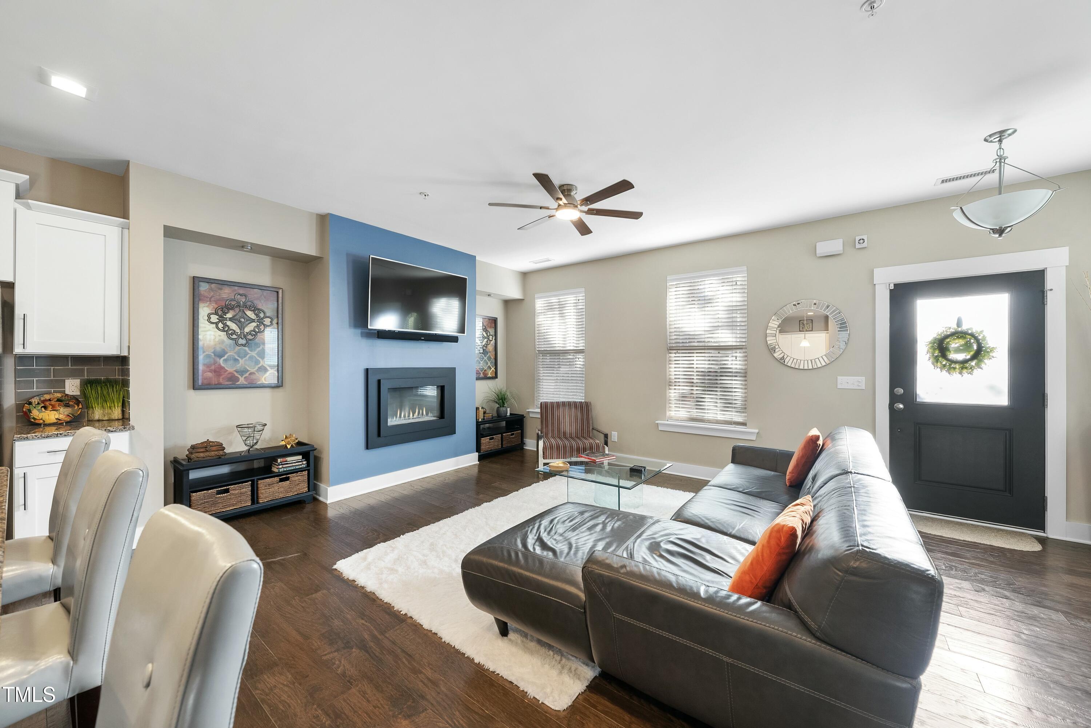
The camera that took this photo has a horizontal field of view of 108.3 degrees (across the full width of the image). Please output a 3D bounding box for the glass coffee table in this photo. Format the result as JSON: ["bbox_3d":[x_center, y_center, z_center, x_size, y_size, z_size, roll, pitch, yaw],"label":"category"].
[{"bbox_3d":[0.549,1.125,3.565,0.900,0.390,0.900,0,0,38],"label":"glass coffee table"}]

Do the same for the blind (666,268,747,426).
[{"bbox_3d":[1.863,-0.186,4.605,0.892,1.782,0.060,0,0,38],"label":"blind"}]

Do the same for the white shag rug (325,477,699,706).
[{"bbox_3d":[0.202,1.300,3.114,1.780,0.040,2.800,0,0,38],"label":"white shag rug"}]

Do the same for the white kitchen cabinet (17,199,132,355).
[{"bbox_3d":[-3.229,-0.535,2.699,0.360,0.945,0.480,0,0,38],"label":"white kitchen cabinet"}]

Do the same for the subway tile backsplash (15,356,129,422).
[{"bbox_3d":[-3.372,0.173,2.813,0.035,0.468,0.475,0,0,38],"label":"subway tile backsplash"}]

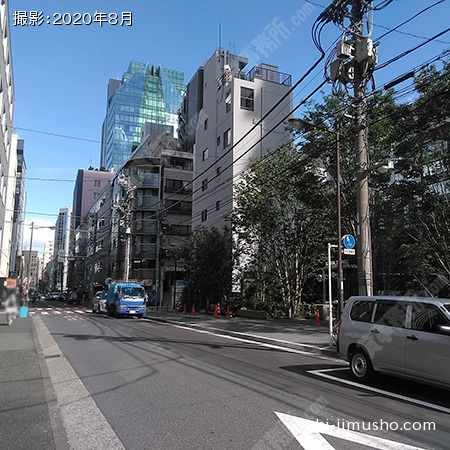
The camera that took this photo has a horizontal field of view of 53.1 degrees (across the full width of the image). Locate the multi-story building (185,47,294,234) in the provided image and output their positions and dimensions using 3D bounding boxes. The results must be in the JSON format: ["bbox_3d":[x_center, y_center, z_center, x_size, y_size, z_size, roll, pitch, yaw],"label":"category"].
[{"bbox_3d":[1.339,-3.674,41.249,5.800,23.000,9.800,5,-10,-24],"label":"multi-story building"}]

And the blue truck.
[{"bbox_3d":[-6.731,5.135,30.563,1.770,2.220,5.200,5,-10,-23],"label":"blue truck"}]

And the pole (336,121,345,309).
[{"bbox_3d":[3.334,0.087,12.967,0.170,6.571,0.170,5,-10,-23],"label":"pole"}]

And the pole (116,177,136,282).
[{"bbox_3d":[-8.802,1.449,41.199,1.600,12.511,1.100,5,-10,-23],"label":"pole"}]

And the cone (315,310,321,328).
[{"bbox_3d":[4.166,4.216,20.300,0.320,0.720,0.320,5,-10,-23],"label":"cone"}]

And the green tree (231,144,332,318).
[{"bbox_3d":[3.549,0.237,28.321,5.400,11.040,5.800,1,-9,0],"label":"green tree"}]

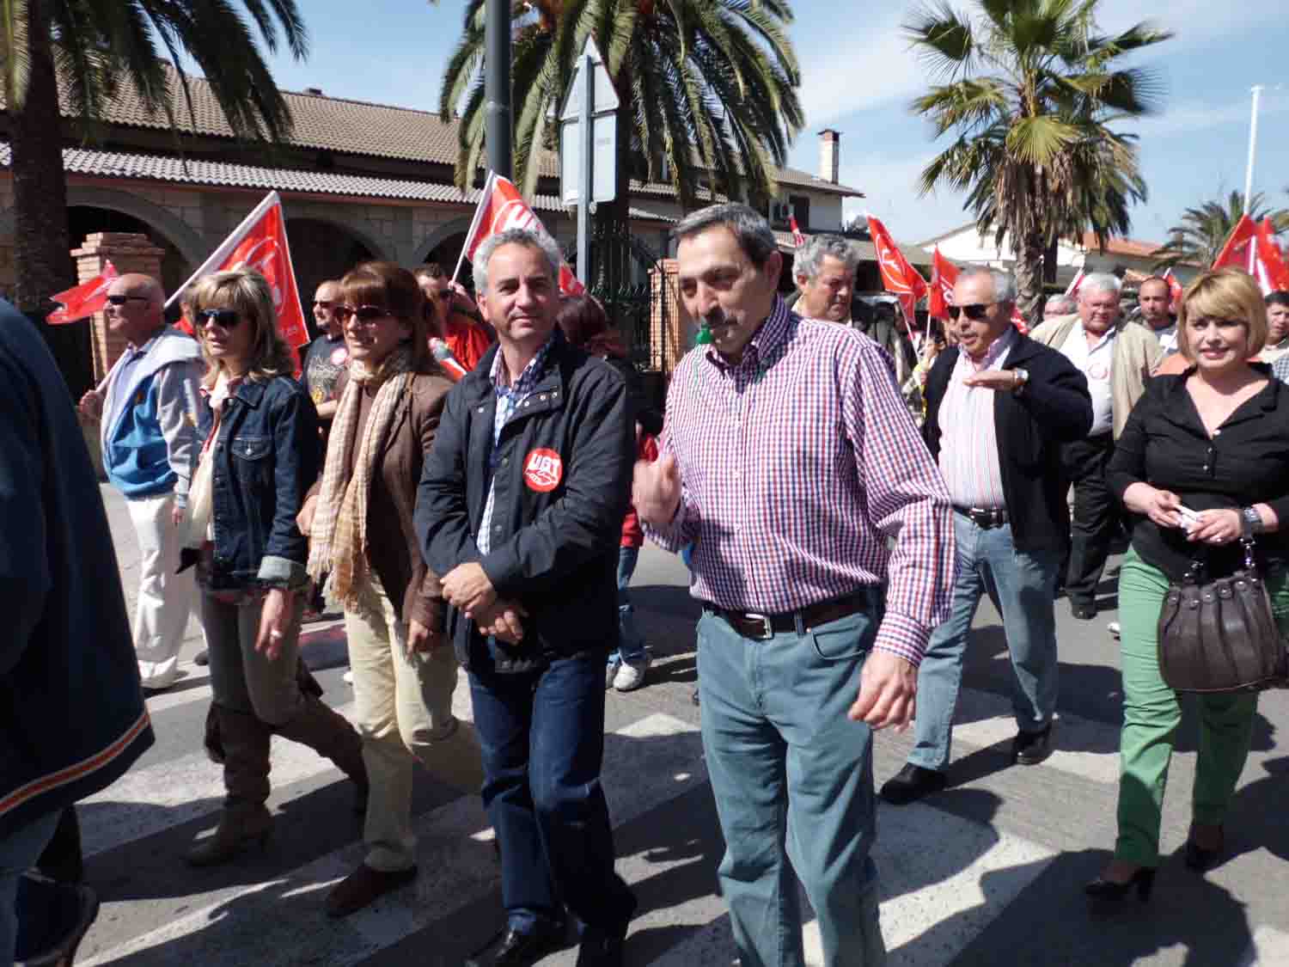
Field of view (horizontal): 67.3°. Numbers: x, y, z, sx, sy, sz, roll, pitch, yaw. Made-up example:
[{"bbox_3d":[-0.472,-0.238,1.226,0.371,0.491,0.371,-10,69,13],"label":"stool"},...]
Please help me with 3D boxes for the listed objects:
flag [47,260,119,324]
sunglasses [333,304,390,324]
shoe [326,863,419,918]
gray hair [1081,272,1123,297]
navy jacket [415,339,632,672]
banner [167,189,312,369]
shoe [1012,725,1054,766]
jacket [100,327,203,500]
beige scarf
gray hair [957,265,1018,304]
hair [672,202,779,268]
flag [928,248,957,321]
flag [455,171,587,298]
[{"bbox_3d":[-3.120,-1.070,5.400,0.460,0.360,0.200,-4,11,-24],"label":"flag"},{"bbox_3d":[-0.673,-0.430,2.459,0.147,0.050,0.140,4,12,22],"label":"sunglasses"},{"bbox_3d":[-0.731,1.050,2.597,0.250,0.092,0.093,-8,14,-40],"label":"shoe"},{"bbox_3d":[2.001,-0.848,4.246,0.175,0.160,0.200,4,12,22],"label":"gray hair"},{"bbox_3d":[-0.265,0.055,2.129,0.490,0.730,0.330,4,12,20],"label":"navy jacket"},{"bbox_3d":[-1.700,-0.845,4.050,0.580,0.760,0.220,-4,11,-24],"label":"banner"},{"bbox_3d":[1.407,0.909,3.472,0.105,0.100,0.285,7,12,33],"label":"shoe"},{"bbox_3d":[-1.886,-0.261,3.720,0.360,0.680,0.500,-6,12,-33],"label":"jacket"},{"bbox_3d":[-0.711,-0.015,2.421,0.230,0.660,0.240,8,13,34],"label":"beige scarf"},{"bbox_3d":[0.999,-0.557,2.795,0.190,0.150,0.165,-10,15,-41],"label":"gray hair"},{"bbox_3d":[0.148,-0.413,1.660,0.170,0.135,0.205,9,27,39],"label":"hair"},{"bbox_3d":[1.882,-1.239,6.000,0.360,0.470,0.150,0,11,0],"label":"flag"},{"bbox_3d":[-0.503,-1.017,3.950,0.540,0.500,0.180,-1,11,-5],"label":"flag"}]

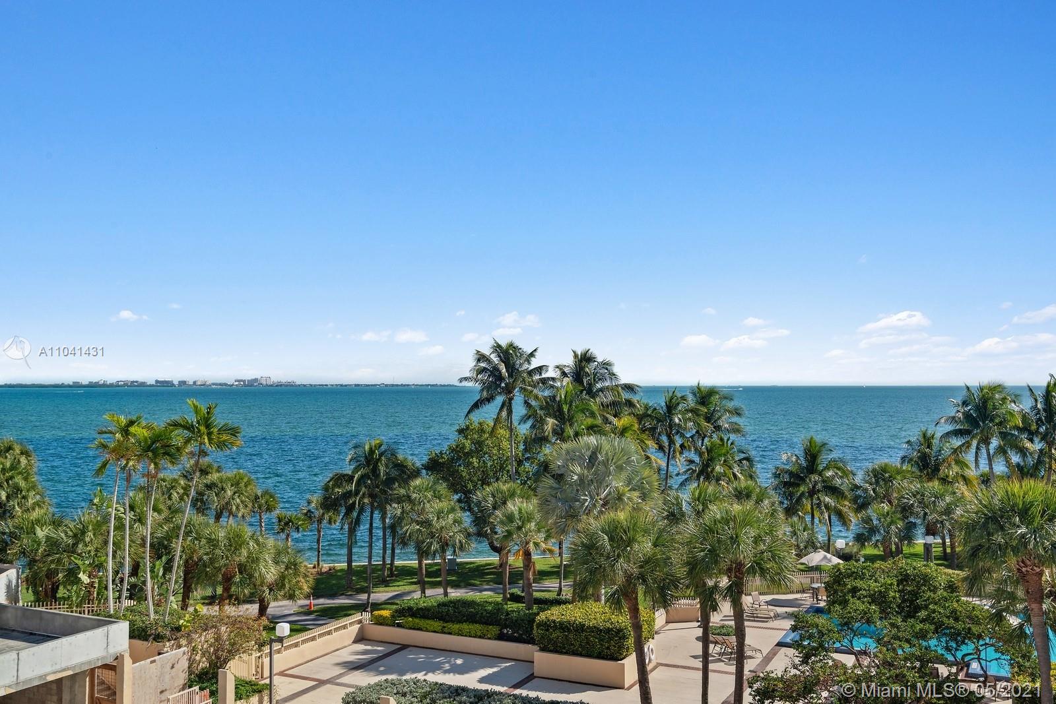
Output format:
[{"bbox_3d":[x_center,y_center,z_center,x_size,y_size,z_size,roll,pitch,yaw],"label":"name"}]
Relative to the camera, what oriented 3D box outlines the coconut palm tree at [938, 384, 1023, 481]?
[{"bbox_3d":[30.002,8.112,67.770,5.740,12.250,5.700,0,-2,0],"label":"coconut palm tree"}]

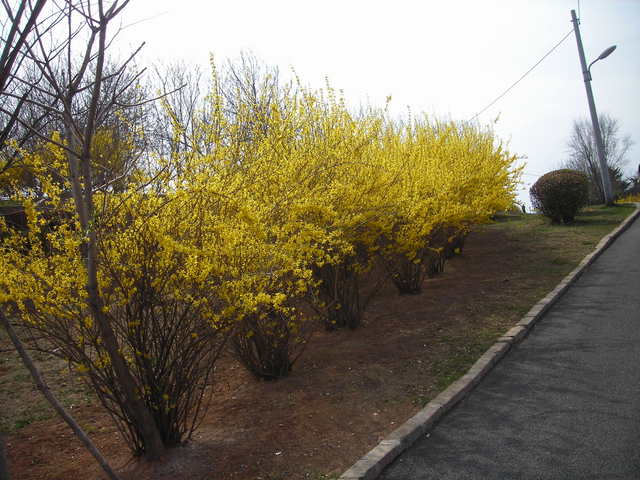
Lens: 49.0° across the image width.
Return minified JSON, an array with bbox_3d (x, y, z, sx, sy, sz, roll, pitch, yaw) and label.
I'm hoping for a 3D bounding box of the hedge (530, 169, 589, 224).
[{"bbox_3d":[5.636,-1.022,16.500,1.340,1.300,1.340,-5,0,29],"label":"hedge"}]

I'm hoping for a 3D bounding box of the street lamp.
[{"bbox_3d":[8.588,-4.085,20.995,1.200,5.990,0.300,-10,0,26],"label":"street lamp"}]

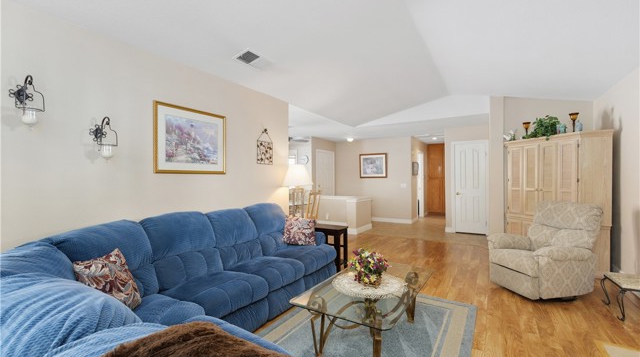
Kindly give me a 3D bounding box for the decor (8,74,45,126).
[{"bbox_3d":[-1.889,-0.493,1.835,0.180,0.325,0.135,0,0,31],"label":"decor"}]

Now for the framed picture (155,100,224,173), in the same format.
[{"bbox_3d":[-1.296,-0.381,2.954,0.035,0.672,0.830,0,0,31],"label":"framed picture"}]

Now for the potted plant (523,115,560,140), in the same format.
[{"bbox_3d":[3.300,-0.755,4.240,0.320,0.340,0.430,0,0,-14],"label":"potted plant"}]

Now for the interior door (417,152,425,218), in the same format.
[{"bbox_3d":[3.199,0.255,8.993,0.060,2.040,0.850,0,0,31],"label":"interior door"}]

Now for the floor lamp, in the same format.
[{"bbox_3d":[-0.330,0.200,4.250,0.455,0.850,0.455,0,0,0],"label":"floor lamp"}]

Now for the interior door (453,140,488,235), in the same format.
[{"bbox_3d":[3.400,0.240,6.430,0.680,2.060,0.080,0,0,32],"label":"interior door"}]

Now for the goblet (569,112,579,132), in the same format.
[{"bbox_3d":[3.391,-0.725,3.800,0.105,0.298,0.105,0,0,31],"label":"goblet"}]

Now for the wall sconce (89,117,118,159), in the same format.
[{"bbox_3d":[-1.667,-0.307,2.203,0.240,0.335,0.150,0,0,32],"label":"wall sconce"}]

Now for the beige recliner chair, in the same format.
[{"bbox_3d":[2.586,0.783,3.283,0.950,0.980,0.700,0,0,-13],"label":"beige recliner chair"}]

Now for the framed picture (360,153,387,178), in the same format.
[{"bbox_3d":[1.615,-0.380,8.450,0.860,0.730,0.040,0,0,32],"label":"framed picture"}]

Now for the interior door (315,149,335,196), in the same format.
[{"bbox_3d":[0.188,0.268,8.536,0.060,2.040,0.940,0,0,31],"label":"interior door"}]

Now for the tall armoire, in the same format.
[{"bbox_3d":[3.575,0.340,4.290,0.720,1.850,1.360,0,0,-14],"label":"tall armoire"}]

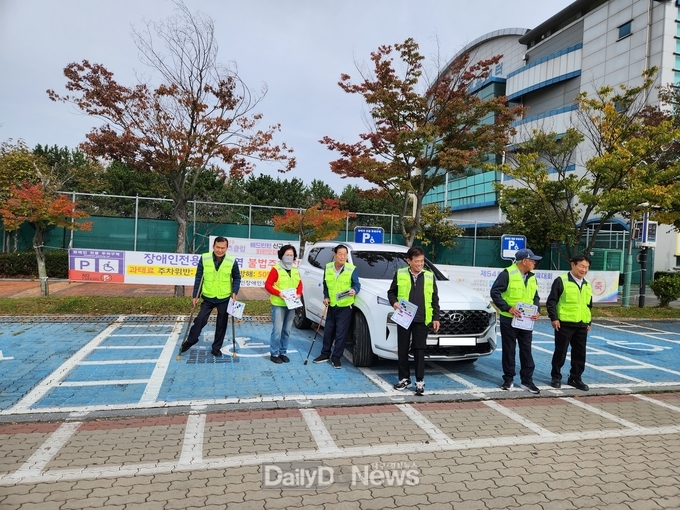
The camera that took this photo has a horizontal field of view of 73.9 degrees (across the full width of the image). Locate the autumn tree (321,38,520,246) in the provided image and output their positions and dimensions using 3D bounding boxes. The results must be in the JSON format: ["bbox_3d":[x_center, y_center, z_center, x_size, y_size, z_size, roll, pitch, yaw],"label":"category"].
[{"bbox_3d":[2.411,-2.343,12.986,5.800,7.500,5.300,2,1,-16],"label":"autumn tree"}]

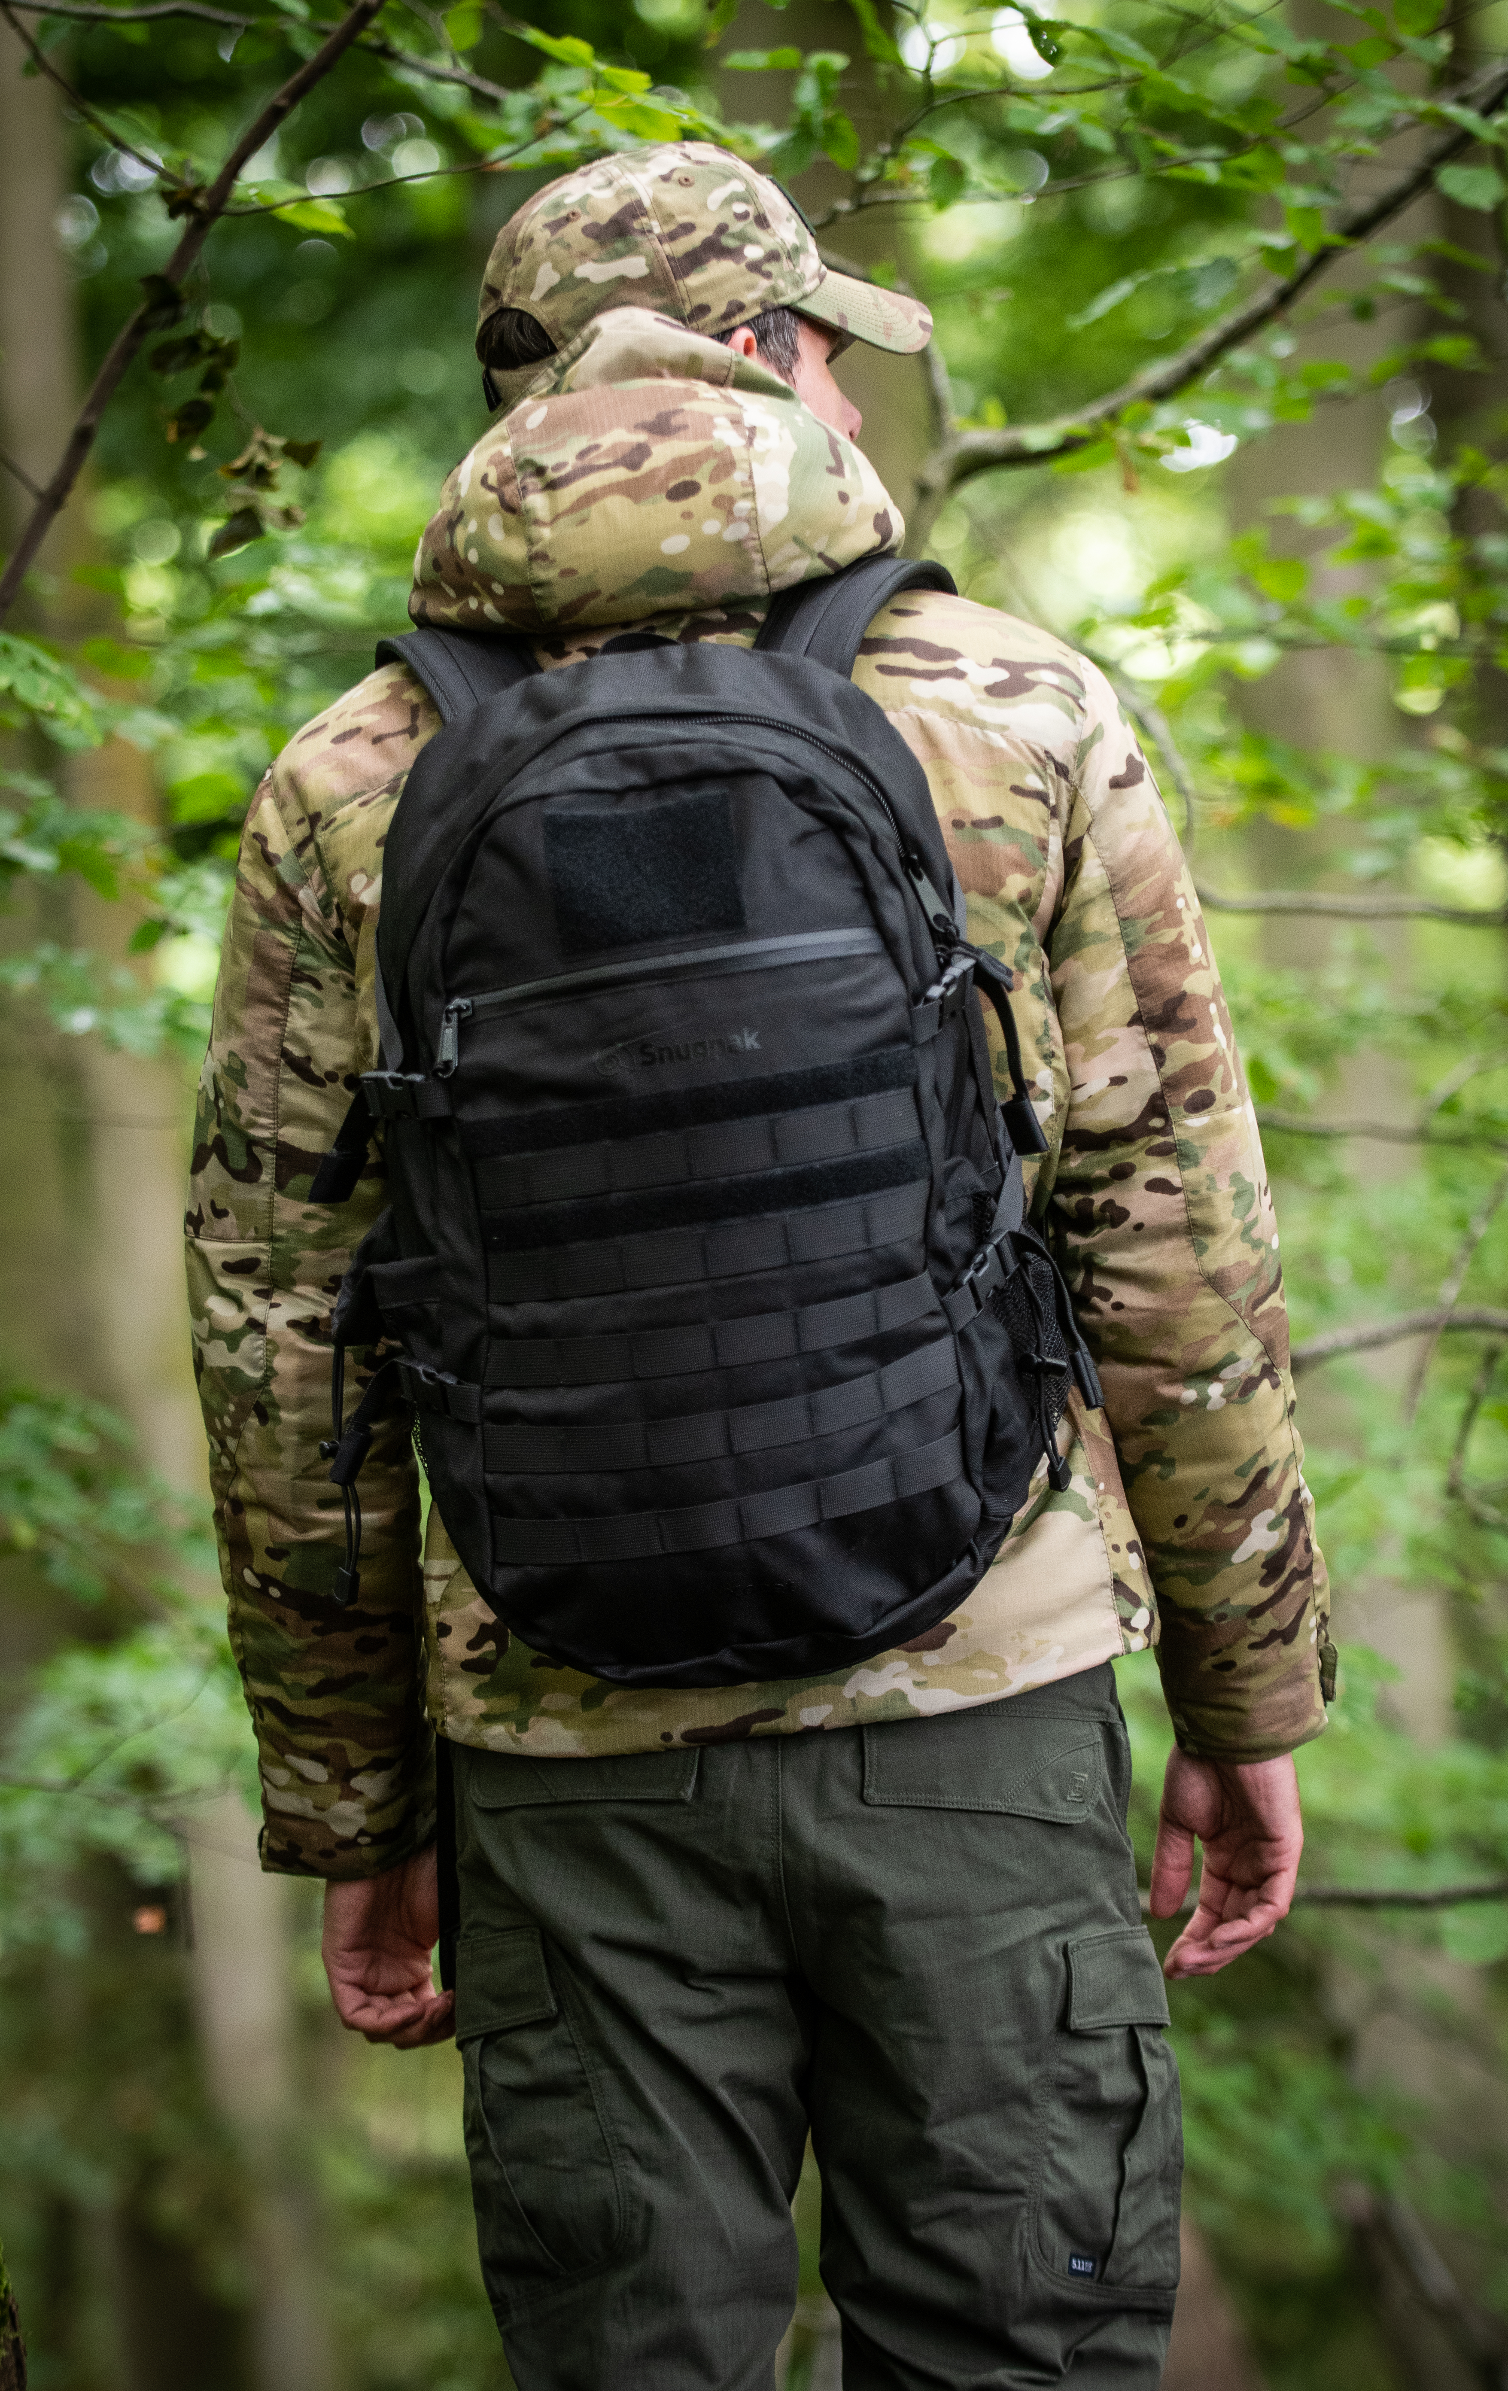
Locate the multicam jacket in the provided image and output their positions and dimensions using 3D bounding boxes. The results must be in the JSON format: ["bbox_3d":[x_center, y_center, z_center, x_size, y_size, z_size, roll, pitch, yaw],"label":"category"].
[{"bbox_3d":[-0.014,-0.066,5.250,0.580,0.820,0.360,-5,3,10],"label":"multicam jacket"}]

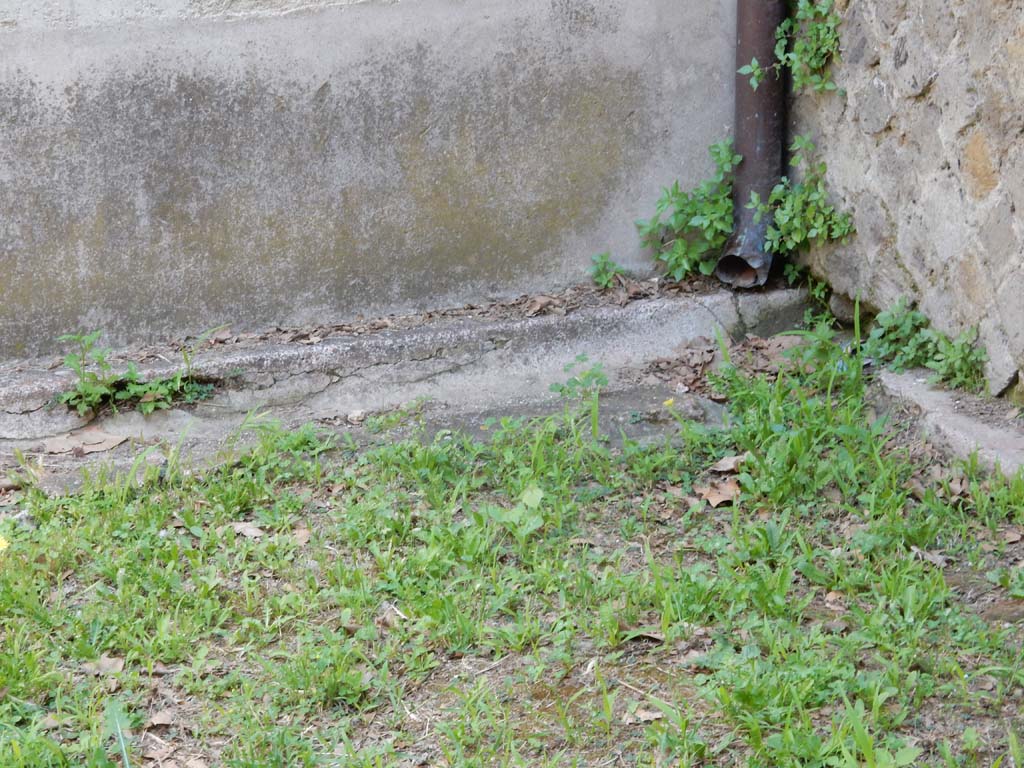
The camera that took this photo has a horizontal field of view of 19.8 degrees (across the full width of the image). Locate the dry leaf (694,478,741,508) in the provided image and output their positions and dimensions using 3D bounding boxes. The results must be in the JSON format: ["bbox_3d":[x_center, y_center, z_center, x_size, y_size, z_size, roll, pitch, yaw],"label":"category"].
[{"bbox_3d":[0.351,0.187,5.005,0.079,0.028,0.078,0,17,0],"label":"dry leaf"}]

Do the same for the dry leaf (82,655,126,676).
[{"bbox_3d":[-0.596,0.411,4.275,0.061,0.014,0.052,0,17,0],"label":"dry leaf"}]

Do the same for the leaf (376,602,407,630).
[{"bbox_3d":[-0.183,0.353,4.446,0.045,0.028,0.046,0,17,0],"label":"leaf"}]

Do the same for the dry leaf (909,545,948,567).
[{"bbox_3d":[0.673,0.276,4.720,0.061,0.019,0.052,0,17,0],"label":"dry leaf"}]

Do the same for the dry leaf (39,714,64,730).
[{"bbox_3d":[-0.641,0.471,4.075,0.036,0.012,0.029,0,17,0],"label":"dry leaf"}]

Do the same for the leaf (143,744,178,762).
[{"bbox_3d":[-0.477,0.501,3.973,0.049,0.012,0.034,0,17,0],"label":"leaf"}]

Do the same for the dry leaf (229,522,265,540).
[{"bbox_3d":[-0.439,0.244,4.839,0.059,0.014,0.051,0,17,0],"label":"dry leaf"}]

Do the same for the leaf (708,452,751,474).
[{"bbox_3d":[0.384,0.141,5.176,0.074,0.020,0.063,0,17,0],"label":"leaf"}]

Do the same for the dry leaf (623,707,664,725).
[{"bbox_3d":[0.184,0.464,4.099,0.059,0.012,0.036,0,17,0],"label":"dry leaf"}]

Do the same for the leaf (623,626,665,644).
[{"bbox_3d":[0.197,0.377,4.392,0.063,0.012,0.043,0,17,0],"label":"leaf"}]

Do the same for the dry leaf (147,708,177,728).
[{"bbox_3d":[-0.489,0.467,4.085,0.042,0.015,0.036,0,17,0],"label":"dry leaf"}]

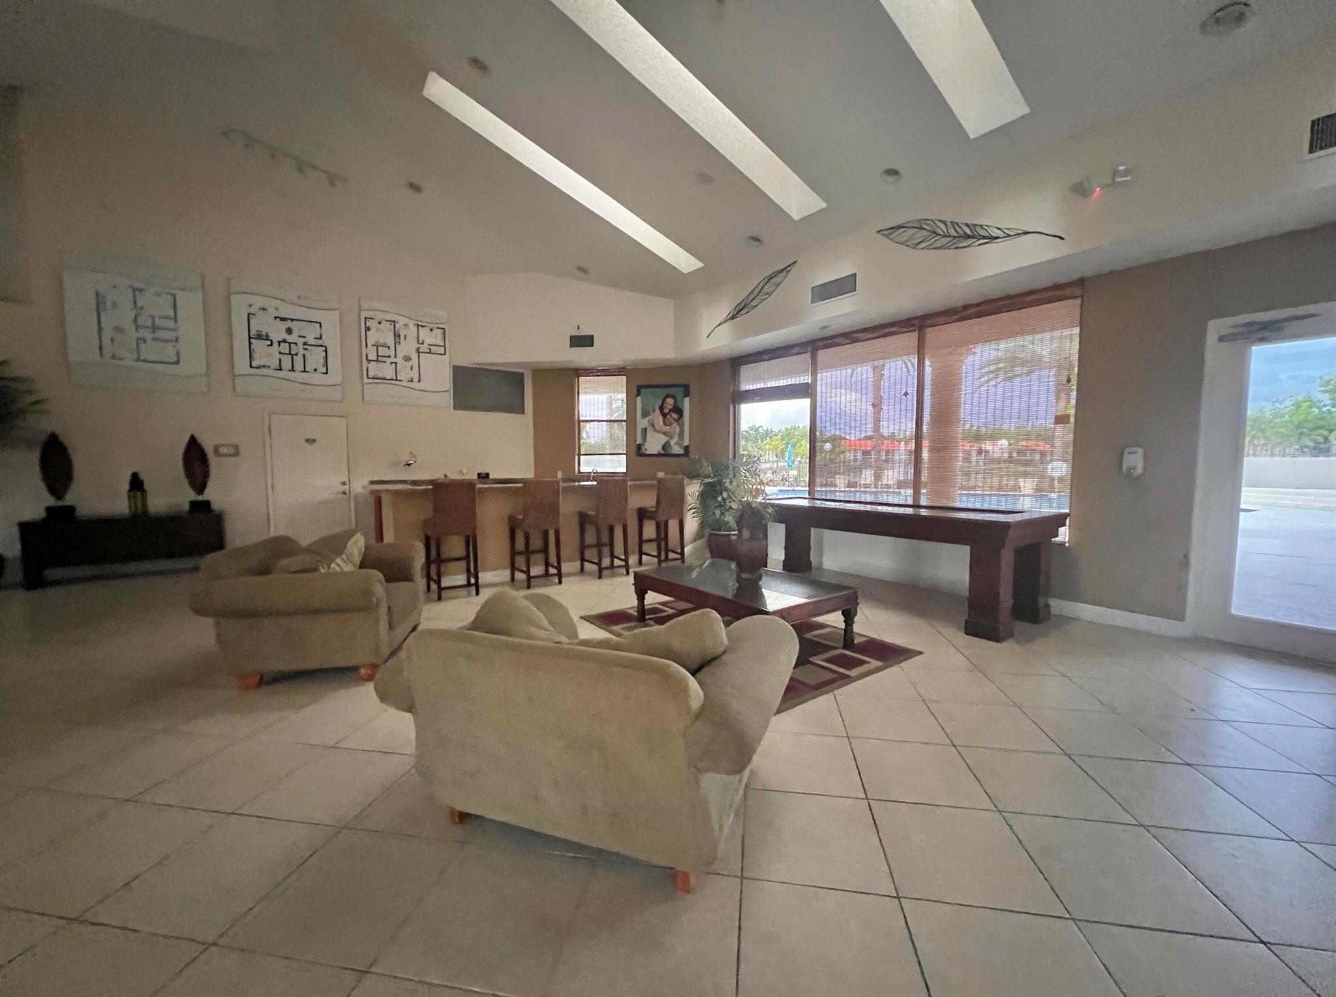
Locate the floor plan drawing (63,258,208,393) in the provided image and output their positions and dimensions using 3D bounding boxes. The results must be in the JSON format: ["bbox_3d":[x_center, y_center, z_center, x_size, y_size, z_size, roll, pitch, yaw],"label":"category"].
[{"bbox_3d":[-6.284,-2.033,5.966,1.148,1.466,0.034,-3,5,-37],"label":"floor plan drawing"}]

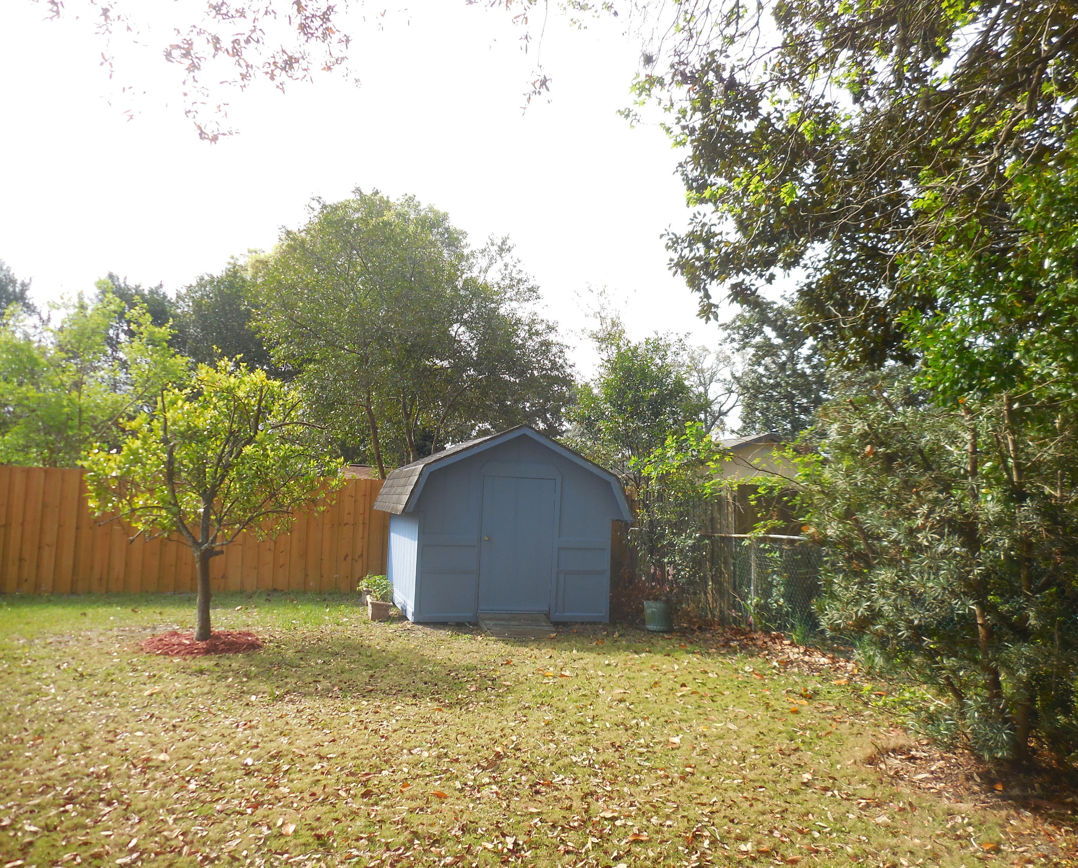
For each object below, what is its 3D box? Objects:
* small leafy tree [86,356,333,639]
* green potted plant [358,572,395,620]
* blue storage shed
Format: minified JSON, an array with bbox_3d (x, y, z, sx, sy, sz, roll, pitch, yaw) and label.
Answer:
[{"bbox_3d":[-3.285,0.677,8.568,2.550,2.840,2.500,2,-5,0],"label":"small leafy tree"},{"bbox_3d":[-2.015,2.015,10.350,0.400,0.550,0.520,3,-5,-17],"label":"green potted plant"},{"bbox_3d":[-0.647,1.186,11.602,2.880,2.420,3.000,3,-5,-17],"label":"blue storage shed"}]

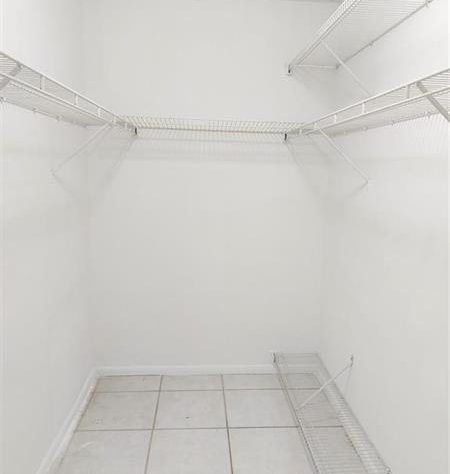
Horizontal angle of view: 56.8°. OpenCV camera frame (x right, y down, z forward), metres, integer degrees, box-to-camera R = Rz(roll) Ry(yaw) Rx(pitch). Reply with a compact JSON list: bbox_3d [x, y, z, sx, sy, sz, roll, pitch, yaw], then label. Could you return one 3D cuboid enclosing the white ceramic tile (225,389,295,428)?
[{"bbox_3d":[0.207,1.042,2.532,0.405,0.010,0.403,1,9,-4],"label":"white ceramic tile"}]

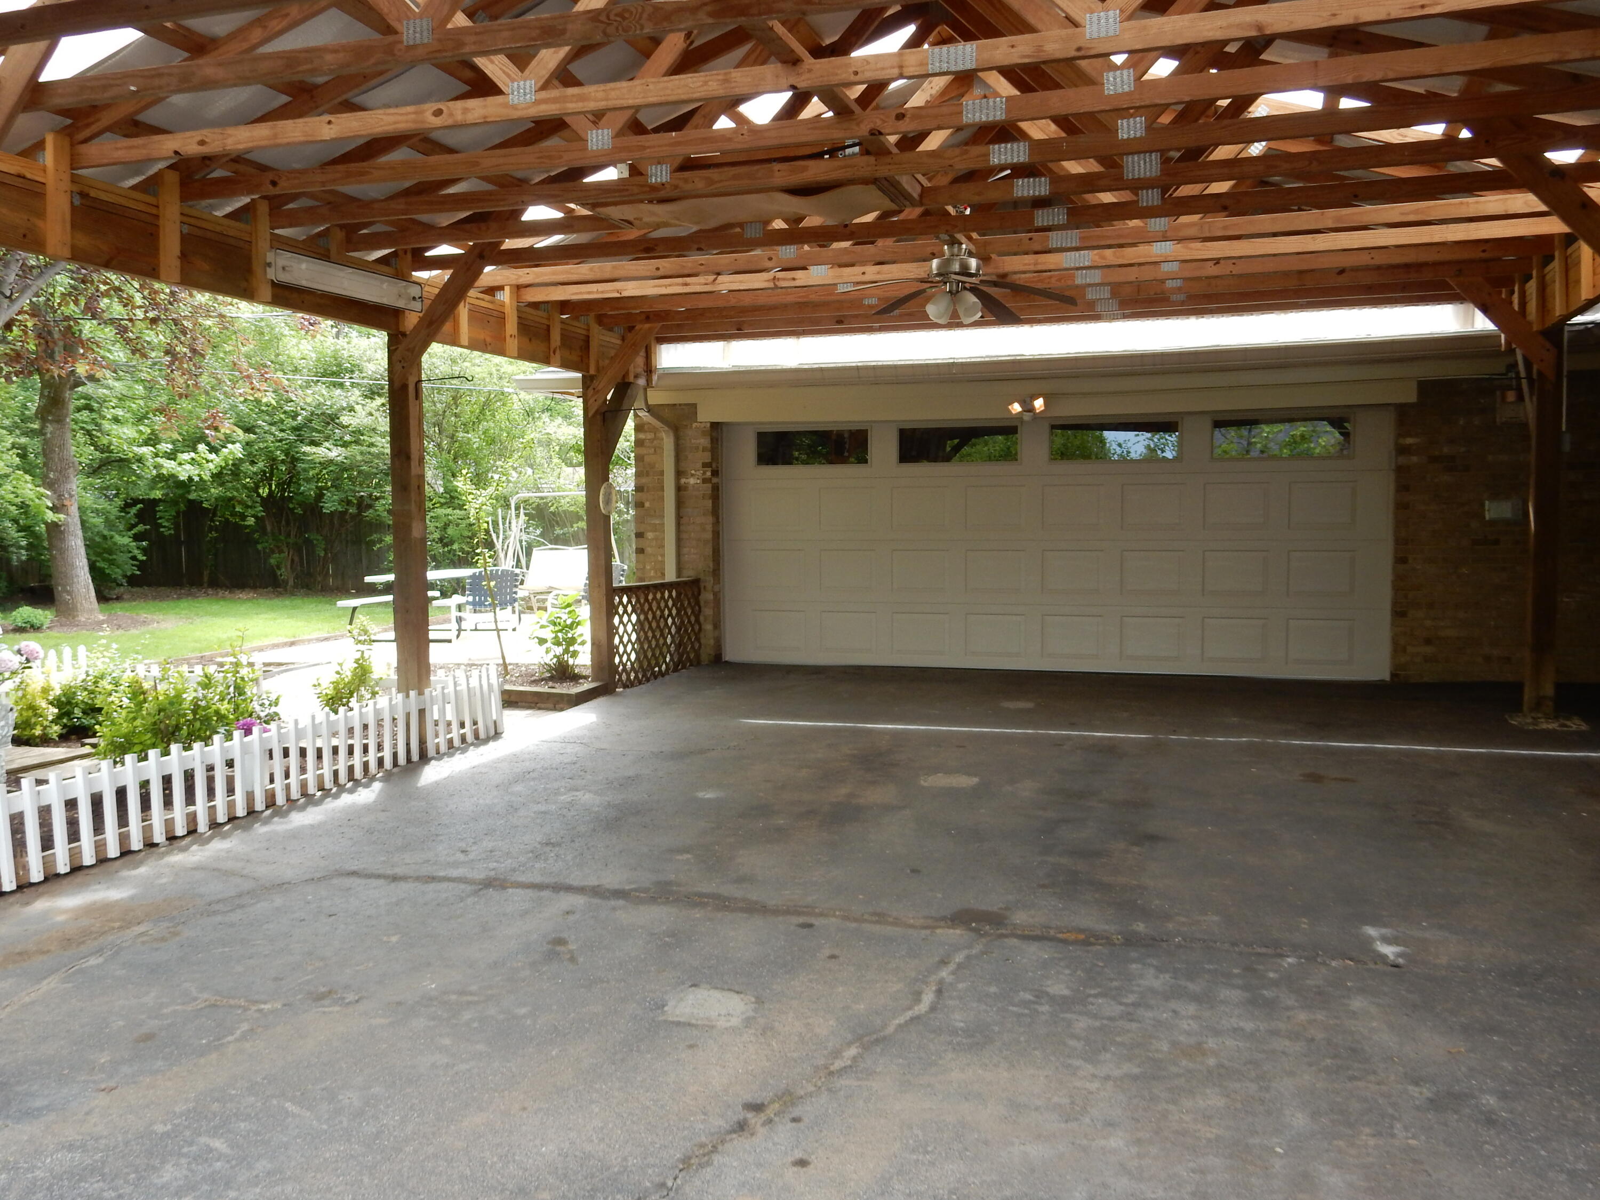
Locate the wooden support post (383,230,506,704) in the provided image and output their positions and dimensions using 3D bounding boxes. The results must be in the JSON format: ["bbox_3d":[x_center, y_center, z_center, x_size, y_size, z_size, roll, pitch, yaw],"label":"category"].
[{"bbox_3d":[-1.949,-0.562,7.848,0.750,2.830,0.180,1,4,17],"label":"wooden support post"}]

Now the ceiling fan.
[{"bbox_3d":[0.793,-1.616,7.062,1.280,0.420,1.280,1,4,17],"label":"ceiling fan"}]

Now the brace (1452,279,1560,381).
[{"bbox_3d":[4.385,-1.740,8.571,0.145,0.965,0.050,-45,-10,15],"label":"brace"}]

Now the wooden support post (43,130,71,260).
[{"bbox_3d":[-2.918,-1.584,5.452,0.040,0.470,0.089,1,4,17],"label":"wooden support post"}]

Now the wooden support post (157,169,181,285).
[{"bbox_3d":[-2.741,-1.621,6.034,0.040,0.470,0.089,1,4,17],"label":"wooden support post"}]

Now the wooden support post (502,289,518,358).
[{"bbox_3d":[-1.853,-1.808,8.944,0.040,0.470,0.089,1,4,17],"label":"wooden support post"}]

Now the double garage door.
[{"bbox_3d":[1.937,-0.473,11.483,5.450,2.130,0.080,1,4,17],"label":"double garage door"}]

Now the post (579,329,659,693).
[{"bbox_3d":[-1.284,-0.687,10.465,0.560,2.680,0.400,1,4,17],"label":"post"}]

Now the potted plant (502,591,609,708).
[{"bbox_3d":[-1.917,0.345,10.196,0.850,0.780,1.150,1,4,17],"label":"potted plant"}]

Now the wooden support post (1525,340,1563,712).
[{"bbox_3d":[4.659,-0.454,8.665,0.140,2.370,0.140,1,4,17],"label":"wooden support post"}]

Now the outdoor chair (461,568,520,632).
[{"bbox_3d":[-3.131,0.129,13.824,0.600,0.860,0.650,0,4,0],"label":"outdoor chair"}]

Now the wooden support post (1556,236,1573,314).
[{"bbox_3d":[4.026,-1.741,7.322,0.040,0.470,0.089,1,4,17],"label":"wooden support post"}]

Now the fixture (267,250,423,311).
[{"bbox_3d":[-2.334,-1.630,7.179,0.085,0.165,1.270,1,5,17],"label":"fixture"}]

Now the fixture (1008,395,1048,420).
[{"bbox_3d":[1.823,-1.536,11.113,0.300,0.200,0.180,1,4,17],"label":"fixture"}]

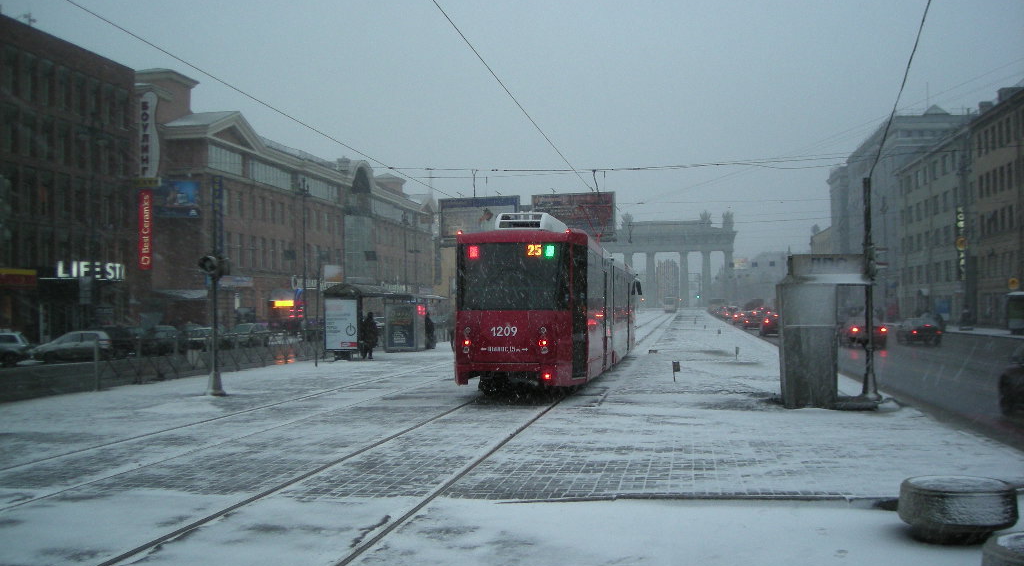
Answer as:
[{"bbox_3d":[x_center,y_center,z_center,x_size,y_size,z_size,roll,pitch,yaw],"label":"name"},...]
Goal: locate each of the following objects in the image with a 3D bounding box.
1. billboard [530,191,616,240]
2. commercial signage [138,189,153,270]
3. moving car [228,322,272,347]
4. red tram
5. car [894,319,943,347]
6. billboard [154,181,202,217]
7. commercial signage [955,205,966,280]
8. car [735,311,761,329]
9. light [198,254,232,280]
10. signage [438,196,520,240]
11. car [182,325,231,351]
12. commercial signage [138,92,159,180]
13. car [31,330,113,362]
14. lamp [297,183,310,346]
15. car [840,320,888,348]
[{"bbox_3d":[7.451,-8.118,126.000,10.400,5.900,0.800,-1,-1,12],"label":"billboard"},{"bbox_3d":[-24.778,-3.613,70.000,0.950,5.400,0.200,-1,-1,9],"label":"commercial signage"},{"bbox_3d":[-16.496,3.304,65.000,1.700,1.500,4.000,-1,-1,9],"label":"moving car"},{"bbox_3d":[1.867,0.604,29.257,2.500,3.400,20.600,-1,-1,9],"label":"red tram"},{"bbox_3d":[21.345,2.584,54.620,1.720,1.440,4.300,-1,-1,9],"label":"car"},{"bbox_3d":[-26.570,-6.653,82.000,4.100,3.050,0.200,-1,-1,9],"label":"billboard"},{"bbox_3d":[40.718,-3.677,94.000,1.100,6.700,0.300,-1,-1,9],"label":"commercial signage"},{"bbox_3d":[18.823,2.934,81.000,1.750,1.450,4.400,-1,-1,9],"label":"car"},{"bbox_3d":[-6.089,-0.314,21.200,0.570,0.480,0.400,-1,-1,15],"label":"light"},{"bbox_3d":[-2.433,-4.828,77.500,6.200,3.200,0.400,-1,-1,12],"label":"signage"},{"bbox_3d":[-17.649,3.190,60.000,1.700,1.480,4.100,-1,-1,9],"label":"car"},{"bbox_3d":[-24.508,-9.963,70.000,1.500,5.900,0.300,-1,-1,9],"label":"commercial signage"},{"bbox_3d":[-21.697,3.118,51.000,3.850,1.460,1.680,0,-1,-14],"label":"car"},{"bbox_3d":[-14.699,-1.505,73.000,0.850,11.500,0.800,-1,-1,9],"label":"lamp"},{"bbox_3d":[17.007,2.452,50.420,1.720,1.430,4.300,-1,-1,9],"label":"car"}]

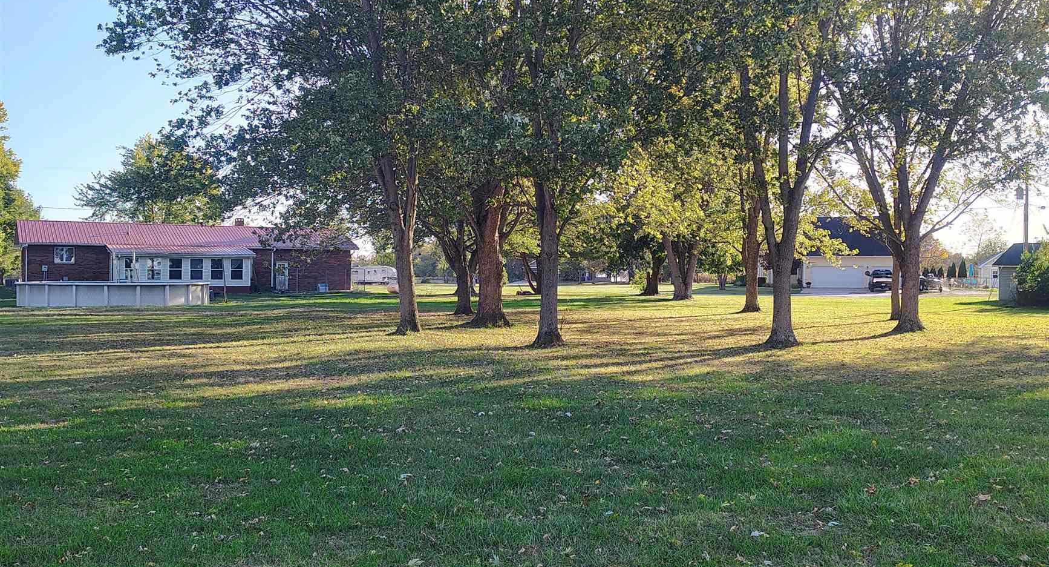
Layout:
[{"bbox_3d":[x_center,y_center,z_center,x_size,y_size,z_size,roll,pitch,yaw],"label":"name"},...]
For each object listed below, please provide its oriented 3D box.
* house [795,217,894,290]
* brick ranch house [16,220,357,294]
[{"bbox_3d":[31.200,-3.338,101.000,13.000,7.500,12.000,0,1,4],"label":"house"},{"bbox_3d":[-24.000,-1.962,70.700,22.800,5.000,12.900,0,1,-29],"label":"brick ranch house"}]

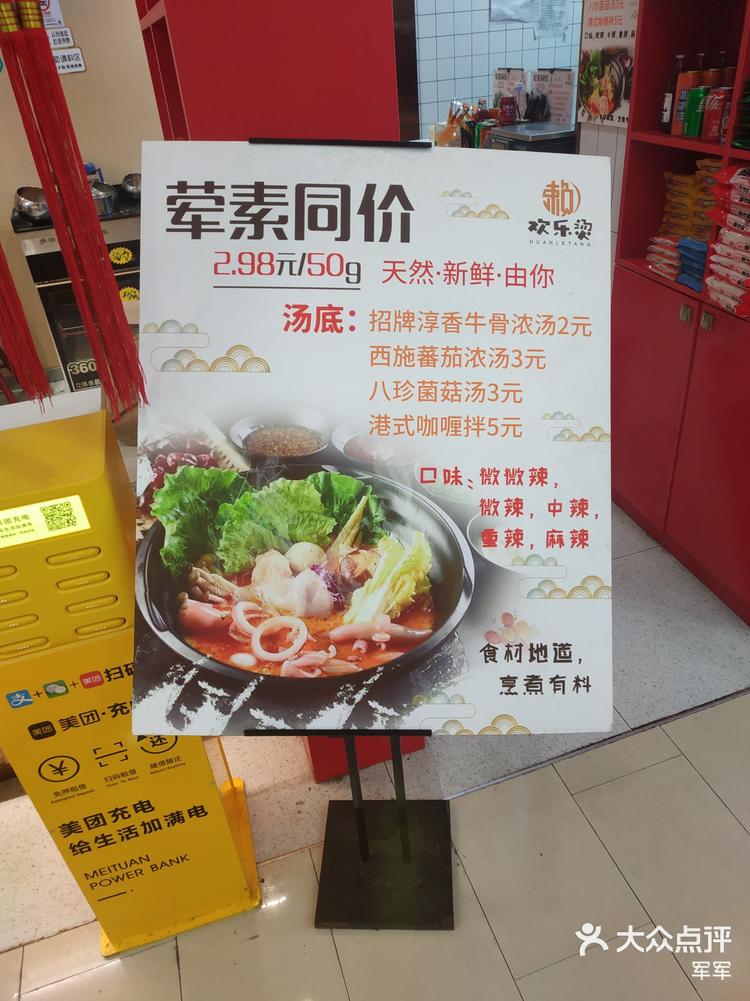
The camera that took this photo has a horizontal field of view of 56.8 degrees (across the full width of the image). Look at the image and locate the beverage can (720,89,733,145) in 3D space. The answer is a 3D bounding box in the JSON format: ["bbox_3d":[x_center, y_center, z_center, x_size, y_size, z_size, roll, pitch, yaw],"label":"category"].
[{"bbox_3d":[0.882,-0.933,1.684,0.066,0.115,0.066,16,39,31],"label":"beverage can"}]

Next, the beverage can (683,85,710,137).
[{"bbox_3d":[0.851,-1.015,1.815,0.066,0.115,0.066,15,38,29],"label":"beverage can"}]

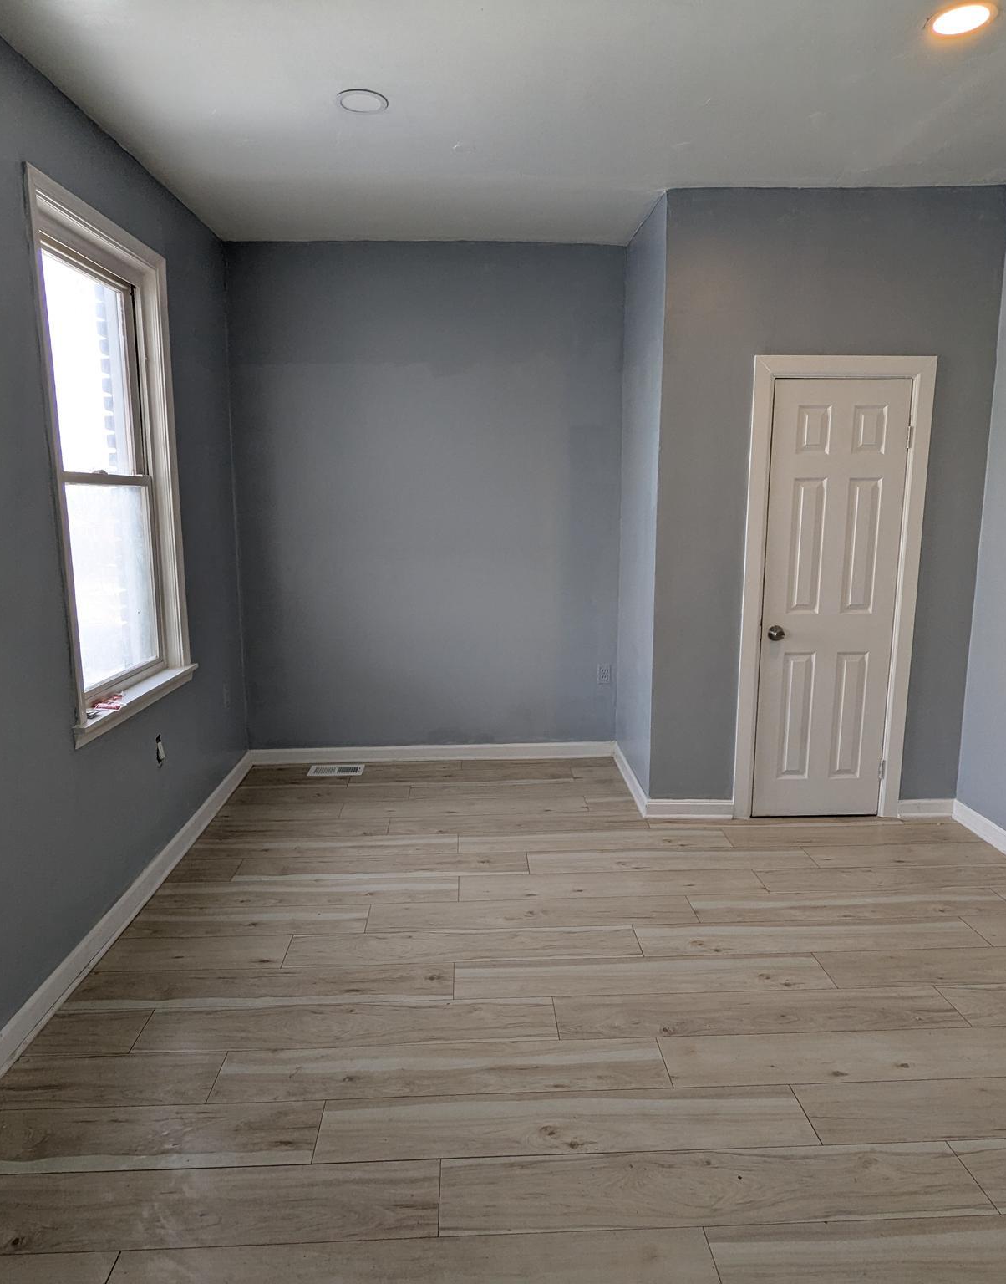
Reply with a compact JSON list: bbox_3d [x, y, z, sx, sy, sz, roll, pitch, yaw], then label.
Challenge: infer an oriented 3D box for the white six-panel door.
[{"bbox_3d":[1.513,-0.157,3.690,0.609,2.030,0.036,-1,11,-2],"label":"white six-panel door"}]

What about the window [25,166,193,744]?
[{"bbox_3d":[-1.438,-0.604,2.935,0.132,1.779,1.124,-1,11,-2],"label":"window"}]

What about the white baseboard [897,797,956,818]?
[{"bbox_3d":[2.058,0.803,3.844,0.248,0.087,0.020,-1,11,-2],"label":"white baseboard"}]

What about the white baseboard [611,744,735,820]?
[{"bbox_3d":[0.887,0.731,4.279,0.426,0.087,0.921,-1,11,-2],"label":"white baseboard"}]

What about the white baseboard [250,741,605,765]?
[{"bbox_3d":[-0.398,0.664,4.689,2.131,0.087,0.020,-1,11,-2],"label":"white baseboard"}]

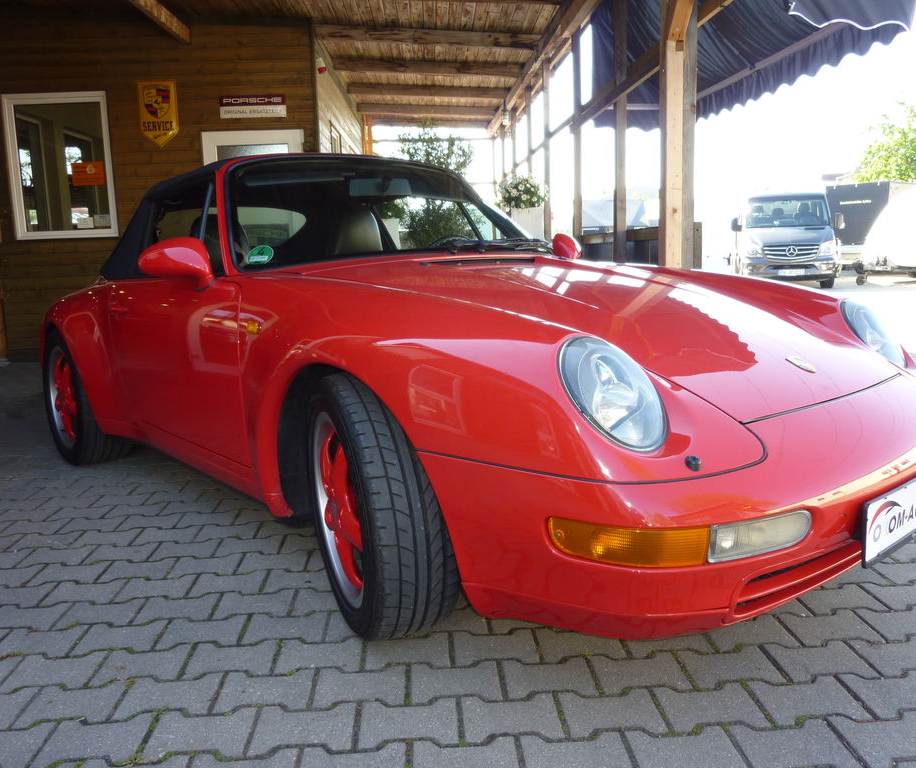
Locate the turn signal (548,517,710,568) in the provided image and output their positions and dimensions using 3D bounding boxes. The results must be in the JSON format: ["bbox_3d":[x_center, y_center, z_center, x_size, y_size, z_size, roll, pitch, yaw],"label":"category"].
[{"bbox_3d":[0.290,0.264,1.254,0.275,0.088,0.075,-1,10,3],"label":"turn signal"}]

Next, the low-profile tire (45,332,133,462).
[{"bbox_3d":[-1.712,0.048,3.472,0.260,0.636,0.636,-10,12,-40],"label":"low-profile tire"}]

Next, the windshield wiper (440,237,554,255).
[{"bbox_3d":[0.156,-0.508,2.713,0.100,0.070,0.700,5,11,33],"label":"windshield wiper"}]

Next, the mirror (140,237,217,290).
[{"bbox_3d":[-0.823,-0.352,2.153,0.210,0.155,0.140,-10,12,-40],"label":"mirror"}]

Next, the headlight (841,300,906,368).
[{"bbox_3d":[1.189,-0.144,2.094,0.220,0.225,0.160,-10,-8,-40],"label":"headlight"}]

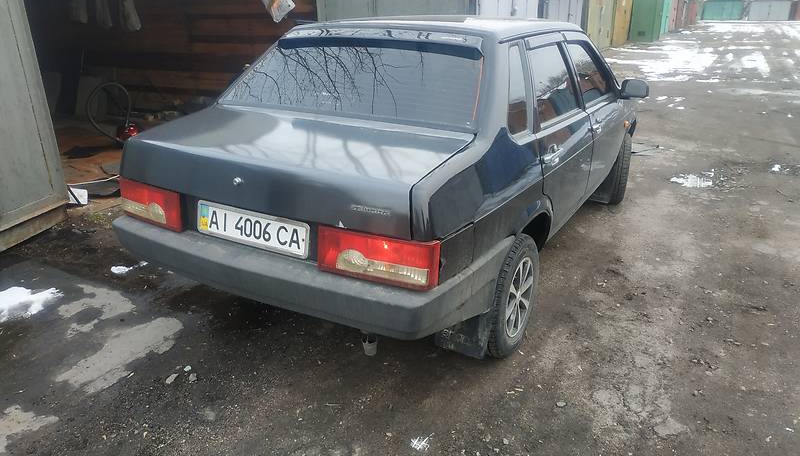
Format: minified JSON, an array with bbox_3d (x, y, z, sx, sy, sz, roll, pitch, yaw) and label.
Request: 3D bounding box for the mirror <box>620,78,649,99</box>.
[{"bbox_3d":[1.552,-0.920,3.664,0.172,0.125,0.110,11,24,28],"label":"mirror"}]

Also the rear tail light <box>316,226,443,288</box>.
[{"bbox_3d":[-0.065,0.089,1.773,0.425,0.160,0.075,11,24,28],"label":"rear tail light"}]

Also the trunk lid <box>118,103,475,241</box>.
[{"bbox_3d":[-0.427,-0.271,2.152,1.360,0.235,0.570,11,24,28],"label":"trunk lid"}]

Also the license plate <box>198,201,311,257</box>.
[{"bbox_3d":[-0.553,0.002,2.023,0.530,0.123,0.020,11,17,28],"label":"license plate"}]

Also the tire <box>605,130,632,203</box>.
[{"bbox_3d":[1.737,-0.482,4.497,0.180,0.565,0.565,8,23,21],"label":"tire"}]

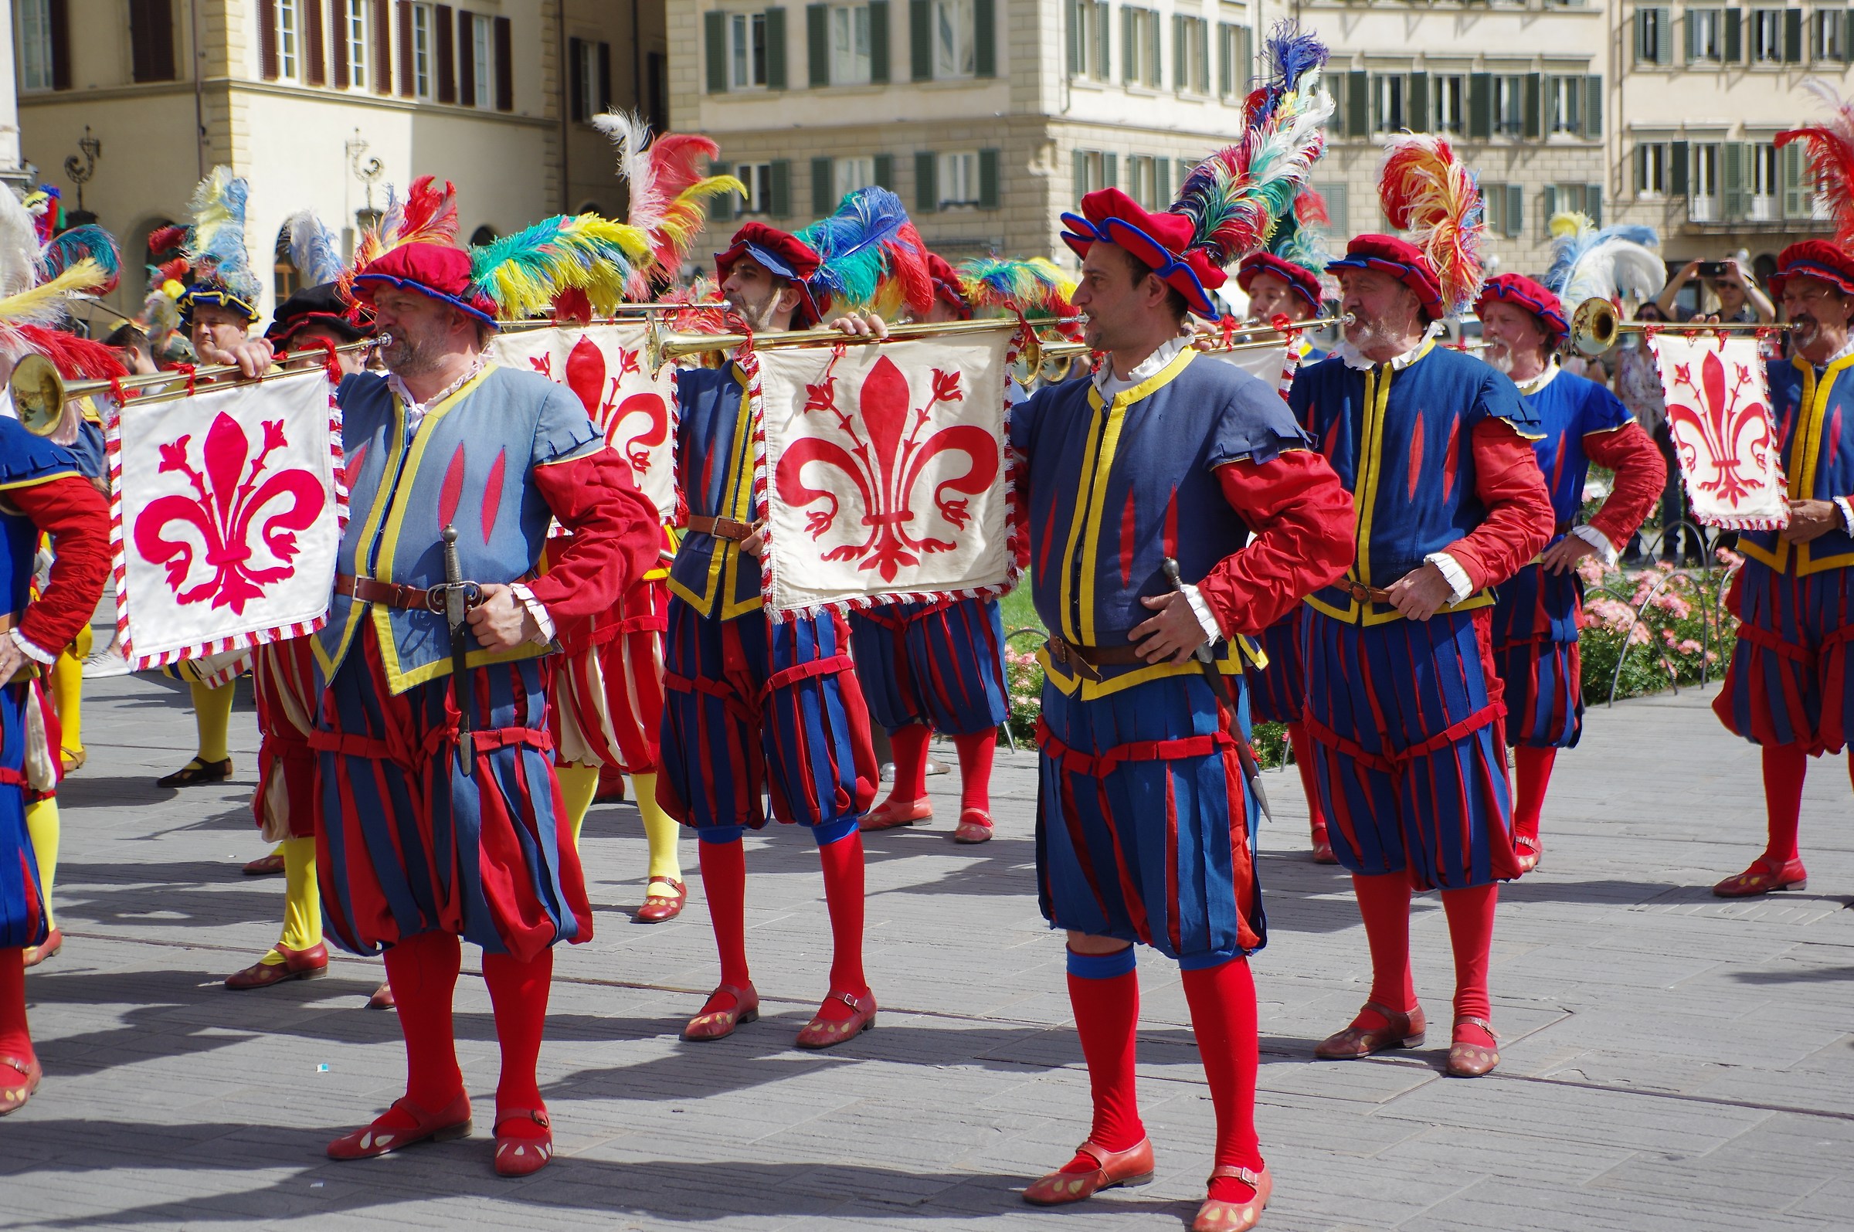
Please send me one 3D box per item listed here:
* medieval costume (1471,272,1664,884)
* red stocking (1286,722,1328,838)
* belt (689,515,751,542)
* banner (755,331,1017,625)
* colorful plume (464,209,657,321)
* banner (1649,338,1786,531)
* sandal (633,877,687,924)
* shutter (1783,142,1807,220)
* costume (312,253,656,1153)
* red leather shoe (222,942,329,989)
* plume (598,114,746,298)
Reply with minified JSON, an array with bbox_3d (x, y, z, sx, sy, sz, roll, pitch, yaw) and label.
[{"bbox_3d":[1.843,-0.136,10.170,0.480,1.760,0.640,-6,7,-45],"label":"medieval costume"},{"bbox_3d":[1.171,0.503,10.500,0.130,0.360,0.140,3,7,40],"label":"red stocking"},{"bbox_3d":[-0.367,-0.202,7.760,0.360,0.060,0.280,3,6,42],"label":"belt"},{"bbox_3d":[-0.076,-0.257,6.154,0.460,0.475,0.060,-2,5,-14],"label":"banner"},{"bbox_3d":[-0.751,-0.717,7.050,0.400,0.210,0.200,-3,5,-22],"label":"colorful plume"},{"bbox_3d":[2.151,-0.505,9.346,0.520,0.500,0.070,-5,6,-38],"label":"banner"},{"bbox_3d":[-0.754,0.795,9.710,0.100,0.097,0.270,1,5,22],"label":"sandal"},{"bbox_3d":[24.434,-12.286,97.000,0.700,2.150,0.050,-2,5,-10],"label":"shutter"},{"bbox_3d":[-0.936,0.157,6.877,0.680,1.800,0.570,3,6,38],"label":"costume"},{"bbox_3d":[-1.657,0.865,8.727,0.280,0.105,0.100,-4,6,-26],"label":"red leather shoe"},{"bbox_3d":[-0.703,-1.133,9.450,0.380,0.500,0.320,-4,6,-30],"label":"plume"}]

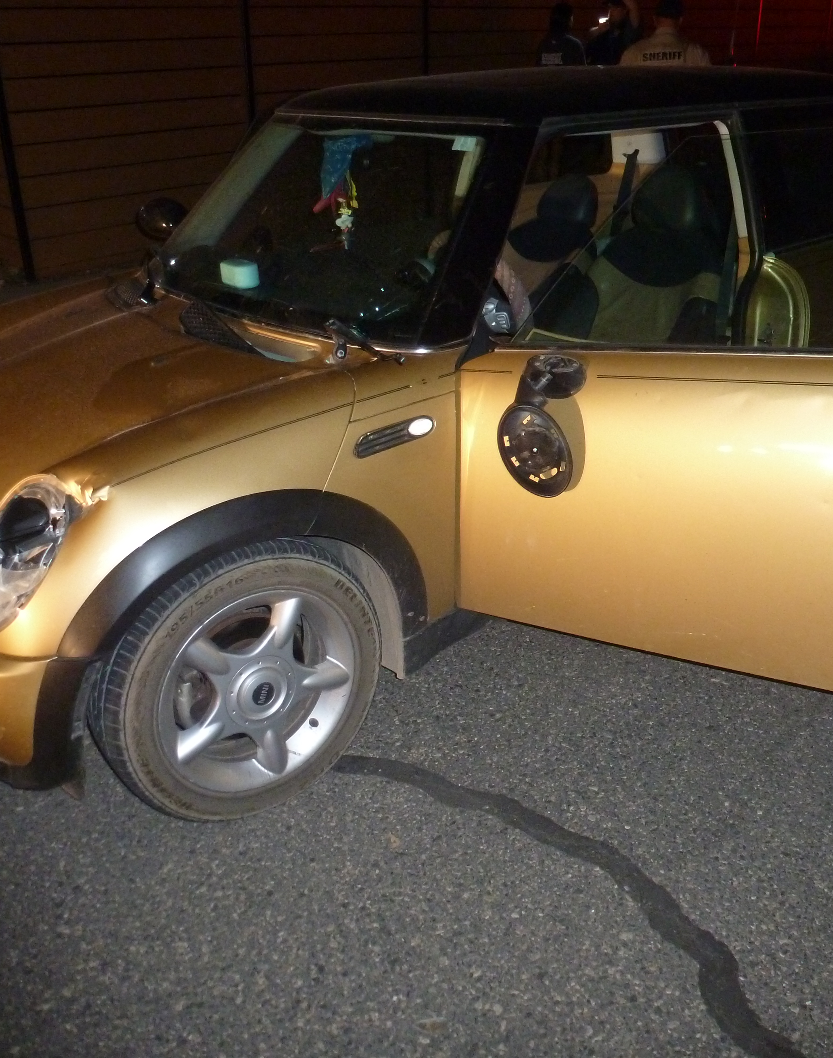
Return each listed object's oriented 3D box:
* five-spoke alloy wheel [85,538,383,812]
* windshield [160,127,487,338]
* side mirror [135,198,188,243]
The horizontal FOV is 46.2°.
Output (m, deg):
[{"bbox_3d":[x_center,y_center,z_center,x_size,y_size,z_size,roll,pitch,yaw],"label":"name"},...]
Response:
[{"bbox_3d":[-0.363,0.304,2.058,0.613,0.613,0.201,-19,29,-30],"label":"five-spoke alloy wheel"},{"bbox_3d":[-0.334,-0.826,2.581,1.407,0.146,0.672,28,85,49],"label":"windshield"},{"bbox_3d":[-0.842,-1.031,3.259,0.131,0.156,0.201,-19,29,-30],"label":"side mirror"}]

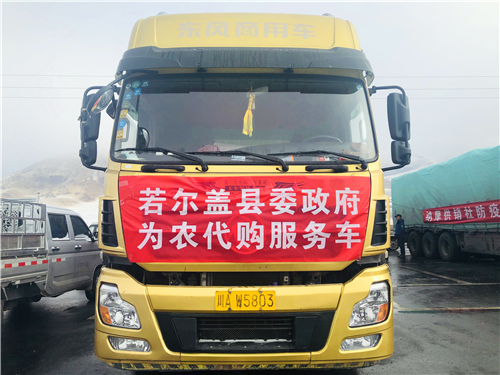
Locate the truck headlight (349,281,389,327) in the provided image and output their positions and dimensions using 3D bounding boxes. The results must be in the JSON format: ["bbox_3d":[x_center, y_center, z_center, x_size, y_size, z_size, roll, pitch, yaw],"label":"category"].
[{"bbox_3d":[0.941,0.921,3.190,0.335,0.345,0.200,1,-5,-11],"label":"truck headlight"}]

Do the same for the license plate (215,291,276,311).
[{"bbox_3d":[-0.032,0.834,2.970,0.447,0.143,0.020,0,-5,-1],"label":"license plate"}]

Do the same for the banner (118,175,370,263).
[{"bbox_3d":[-0.040,0.241,3.100,1.910,0.655,0.080,0,-5,-1],"label":"banner"}]

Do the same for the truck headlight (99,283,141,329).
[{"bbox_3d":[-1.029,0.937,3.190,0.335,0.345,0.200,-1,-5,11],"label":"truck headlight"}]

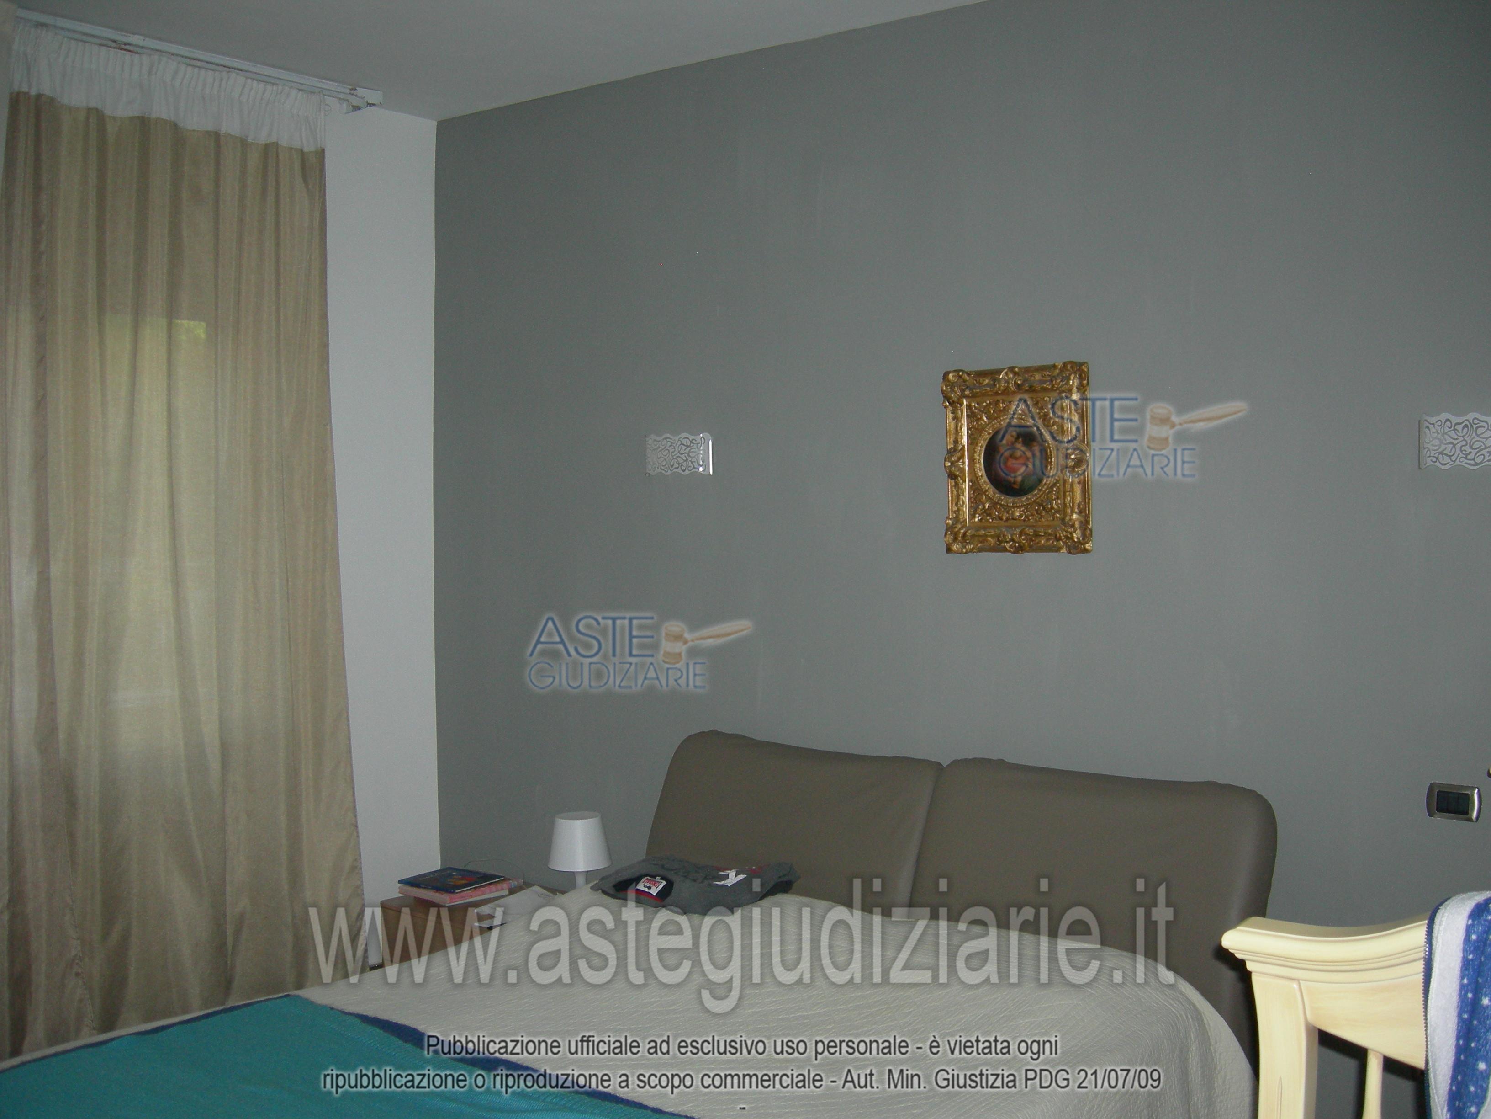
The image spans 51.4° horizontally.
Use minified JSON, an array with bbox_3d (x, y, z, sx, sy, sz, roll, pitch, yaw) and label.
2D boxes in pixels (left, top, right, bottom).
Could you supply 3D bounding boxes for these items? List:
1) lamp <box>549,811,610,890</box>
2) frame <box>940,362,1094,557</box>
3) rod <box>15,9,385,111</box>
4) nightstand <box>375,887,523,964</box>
[{"bbox_3d":[-0.502,0.918,4.660,0.190,0.290,0.190,0,2,0],"label":"lamp"},{"bbox_3d":[0.672,-0.245,3.837,0.390,0.460,0.050,2,3,38],"label":"frame"},{"bbox_3d":[-1.540,-1.408,4.370,0.160,0.050,1.160,2,3,38],"label":"rod"},{"bbox_3d":[-0.734,1.218,4.691,0.600,0.352,0.450,2,3,38],"label":"nightstand"}]

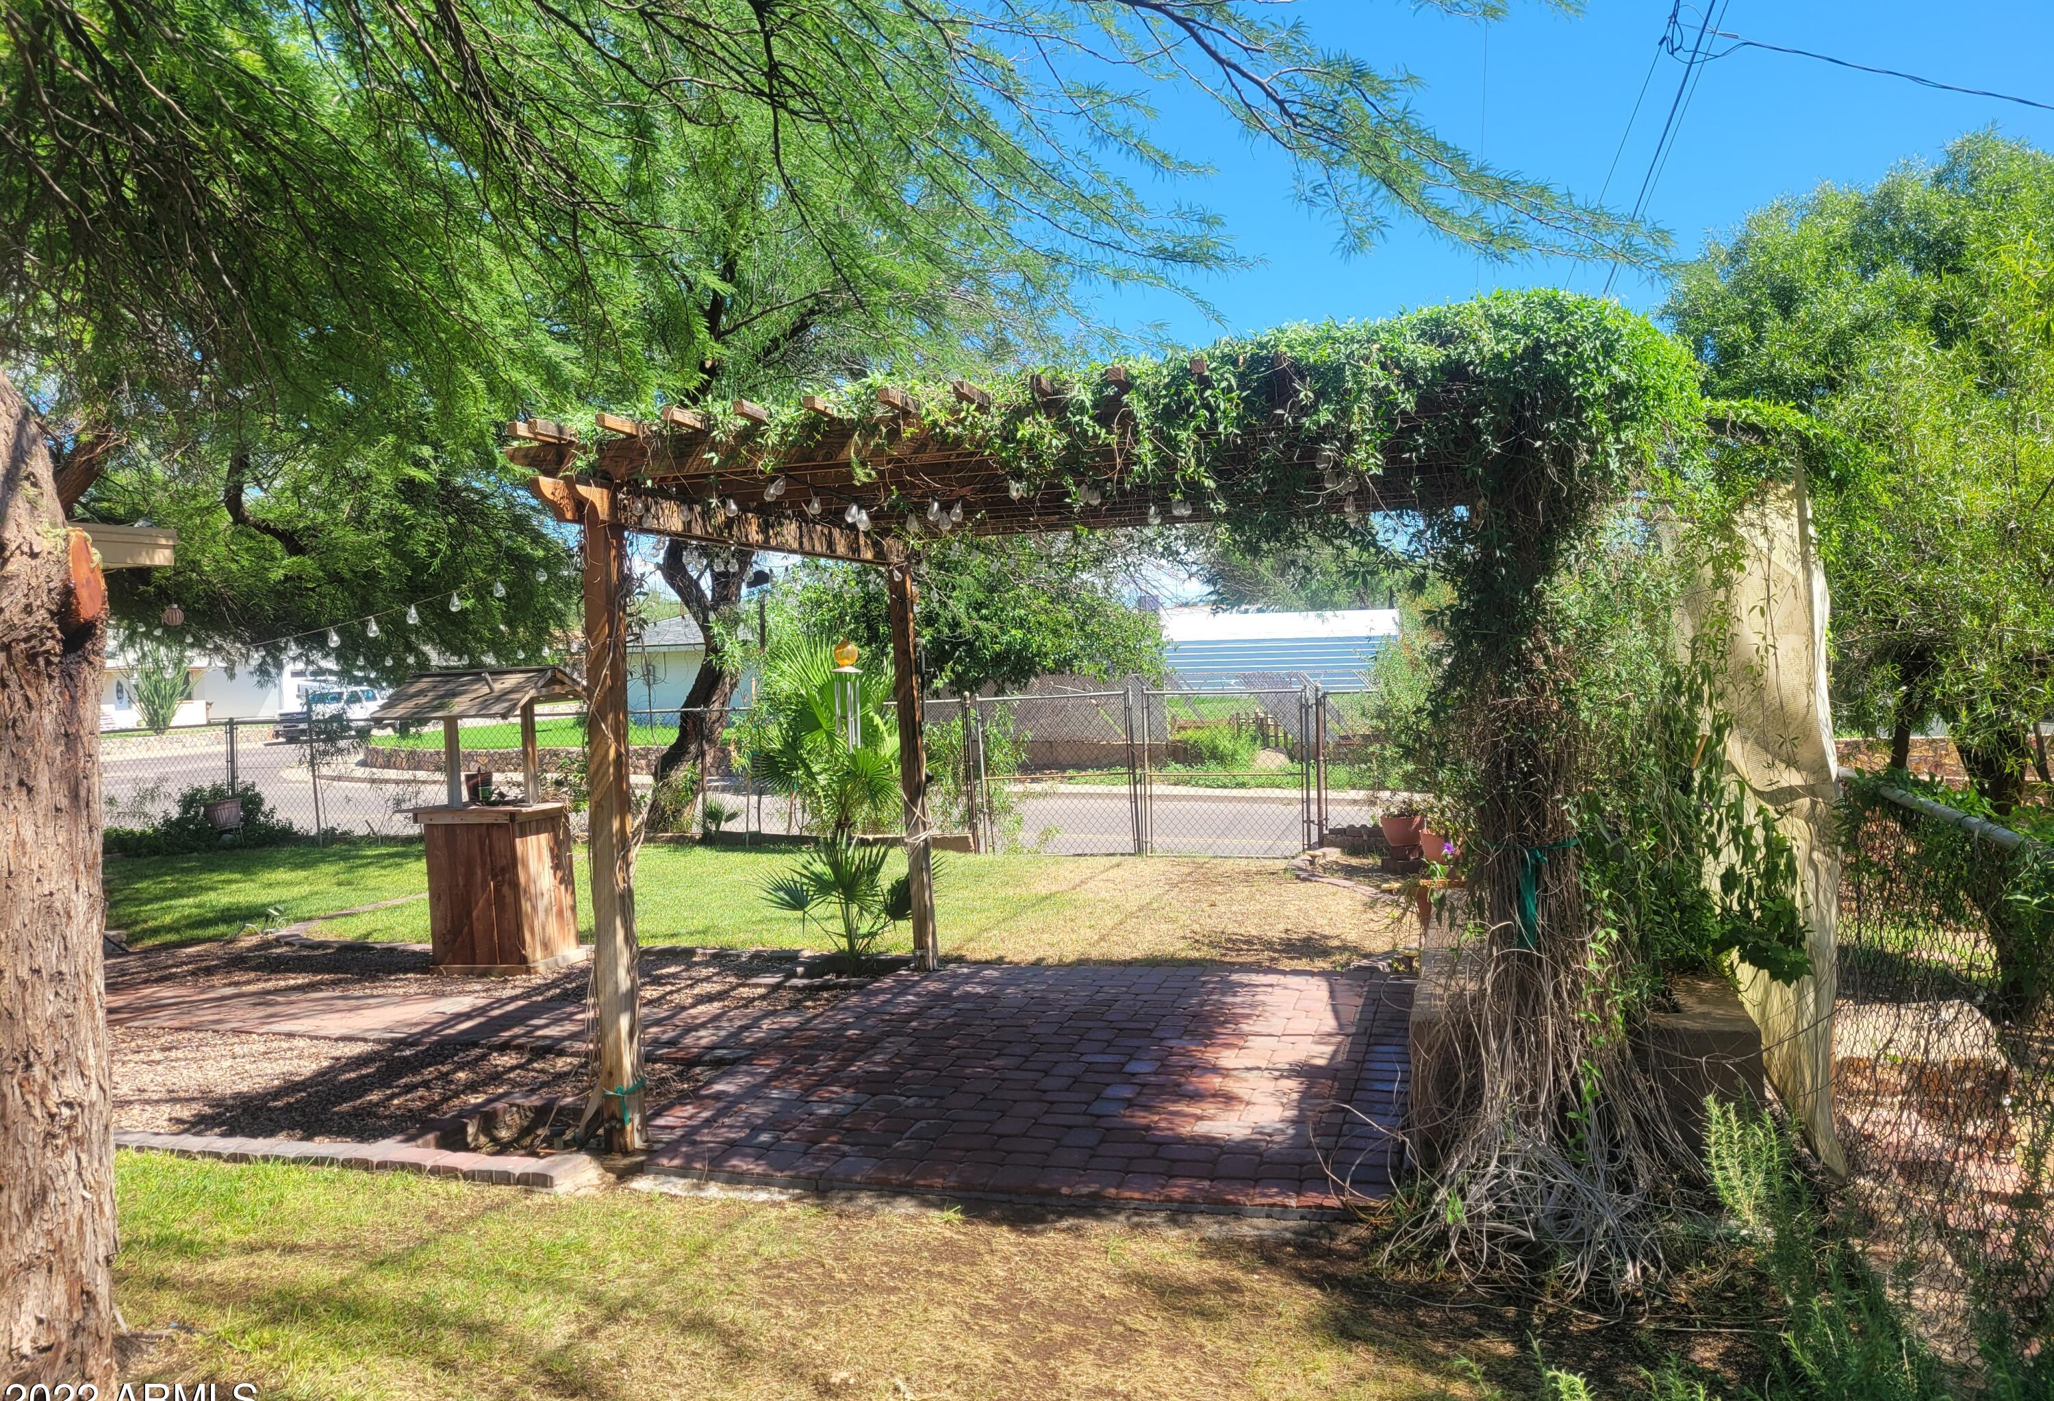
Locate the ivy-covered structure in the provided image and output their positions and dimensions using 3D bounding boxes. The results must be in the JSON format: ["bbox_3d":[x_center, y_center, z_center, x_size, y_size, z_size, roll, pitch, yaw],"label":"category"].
[{"bbox_3d":[0.642,0.149,5.834,3.830,2.420,3.700,-1,2,14],"label":"ivy-covered structure"}]

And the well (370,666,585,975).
[{"bbox_3d":[-2.869,0.633,8.284,0.770,1.570,0.900,-2,2,12],"label":"well"}]

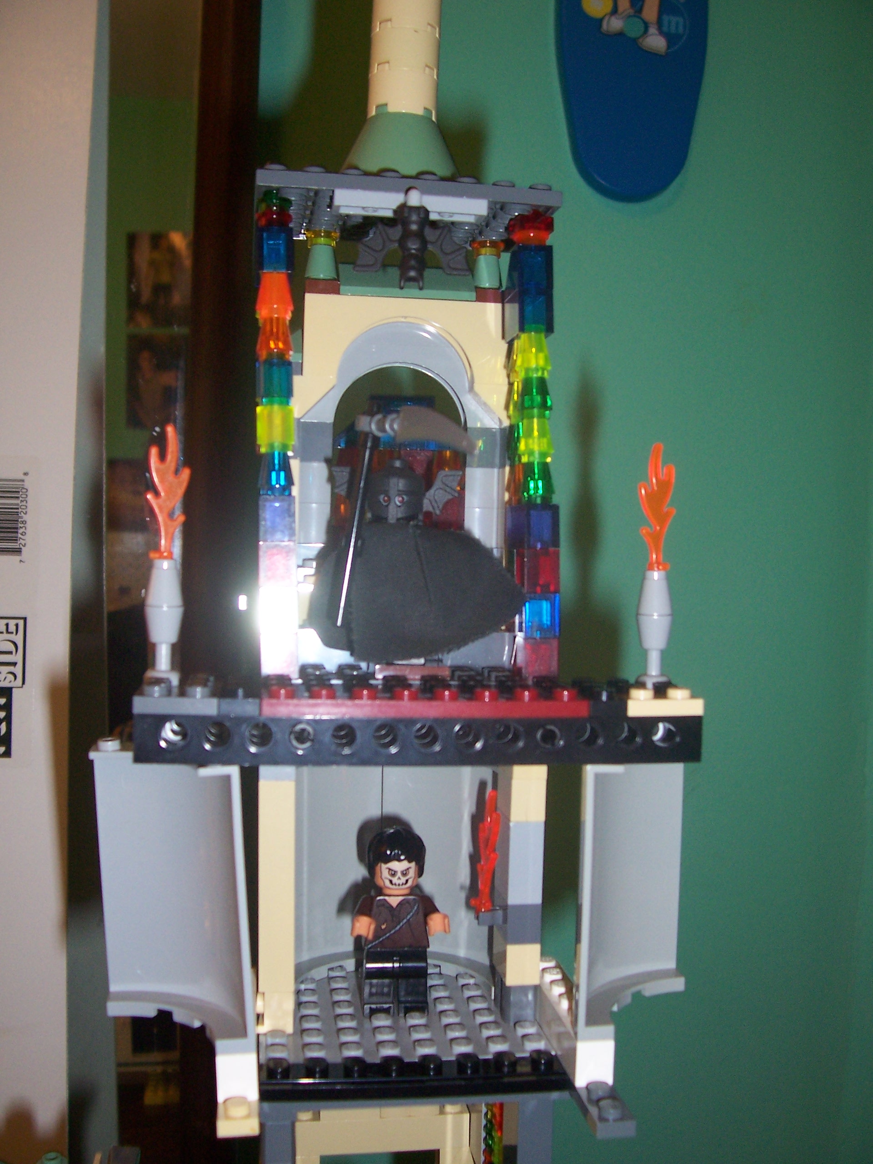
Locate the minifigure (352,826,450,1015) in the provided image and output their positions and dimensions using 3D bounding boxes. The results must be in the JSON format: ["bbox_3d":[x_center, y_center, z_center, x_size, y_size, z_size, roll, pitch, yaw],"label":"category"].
[{"bbox_3d":[-0.008,0.078,0.265,0.022,0.043,0.013,1,1,-8],"label":"minifigure"}]

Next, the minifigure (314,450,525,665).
[{"bbox_3d":[-0.004,-0.005,0.245,0.046,0.045,0.021,1,1,-2],"label":"minifigure"}]

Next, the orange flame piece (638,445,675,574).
[{"bbox_3d":[0.047,-0.016,0.246,0.009,0.028,0.004,1,1,-20],"label":"orange flame piece"}]

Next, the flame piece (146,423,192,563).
[{"bbox_3d":[-0.054,-0.018,0.232,0.009,0.028,0.004,1,1,-19],"label":"flame piece"}]

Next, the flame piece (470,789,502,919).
[{"bbox_3d":[0.011,0.061,0.260,0.004,0.028,0.009,1,1,-15],"label":"flame piece"}]

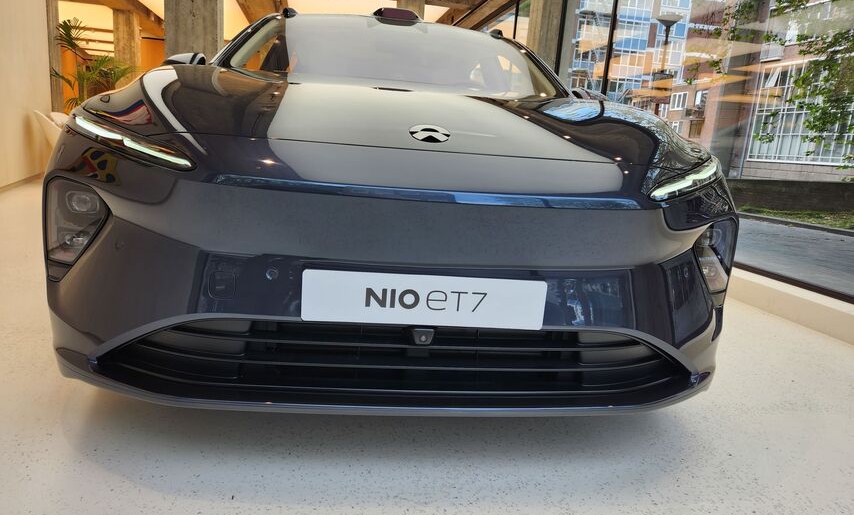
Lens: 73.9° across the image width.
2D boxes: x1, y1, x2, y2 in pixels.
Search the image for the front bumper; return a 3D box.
[{"bbox_3d":[-0.018,0.067,1.409,1.870,0.520,0.470,3,10,-6],"label":"front bumper"}]

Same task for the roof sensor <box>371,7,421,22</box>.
[{"bbox_3d":[-0.168,-1.351,3.156,0.265,0.070,0.200,3,10,-6],"label":"roof sensor"}]

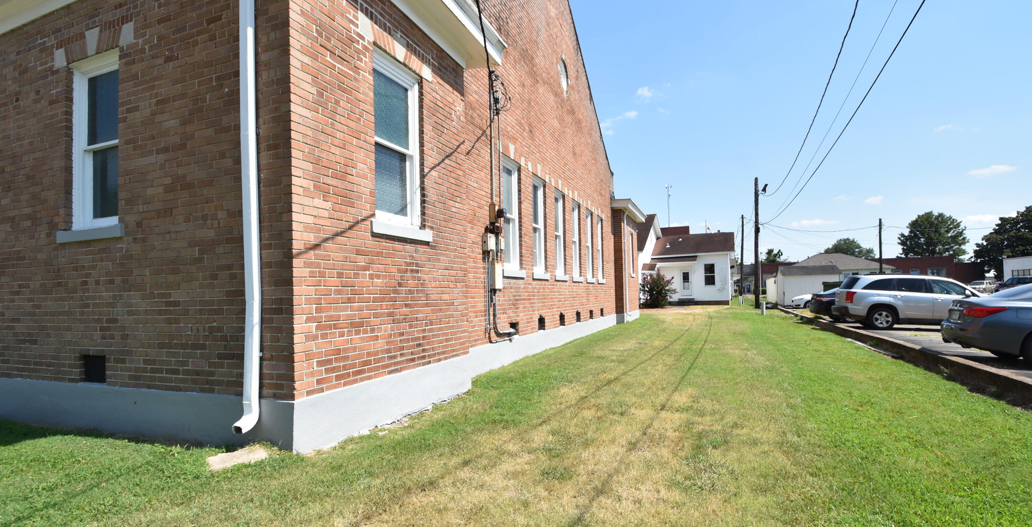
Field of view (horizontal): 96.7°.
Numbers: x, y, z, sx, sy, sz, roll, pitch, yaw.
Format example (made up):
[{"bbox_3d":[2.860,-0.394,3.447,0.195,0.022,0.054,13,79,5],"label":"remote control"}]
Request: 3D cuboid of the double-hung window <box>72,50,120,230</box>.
[{"bbox_3d":[-4.104,-1.198,4.587,0.850,1.660,0.140,-2,-3,21],"label":"double-hung window"}]

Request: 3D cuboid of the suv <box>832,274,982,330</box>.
[{"bbox_3d":[13.163,1.225,14.733,5.000,1.740,1.850,-1,-3,23],"label":"suv"}]

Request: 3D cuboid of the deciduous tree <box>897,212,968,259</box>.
[{"bbox_3d":[65.499,-1.721,71.664,11.200,12.904,11.000,-3,-3,23],"label":"deciduous tree"}]

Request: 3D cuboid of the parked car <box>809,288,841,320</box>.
[{"bbox_3d":[14.774,1.560,18.454,4.800,1.460,1.840,-1,-3,23],"label":"parked car"}]

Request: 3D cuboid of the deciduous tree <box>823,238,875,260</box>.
[{"bbox_3d":[59.703,0.426,81.734,9.600,10.238,9.300,-3,-3,23],"label":"deciduous tree"}]

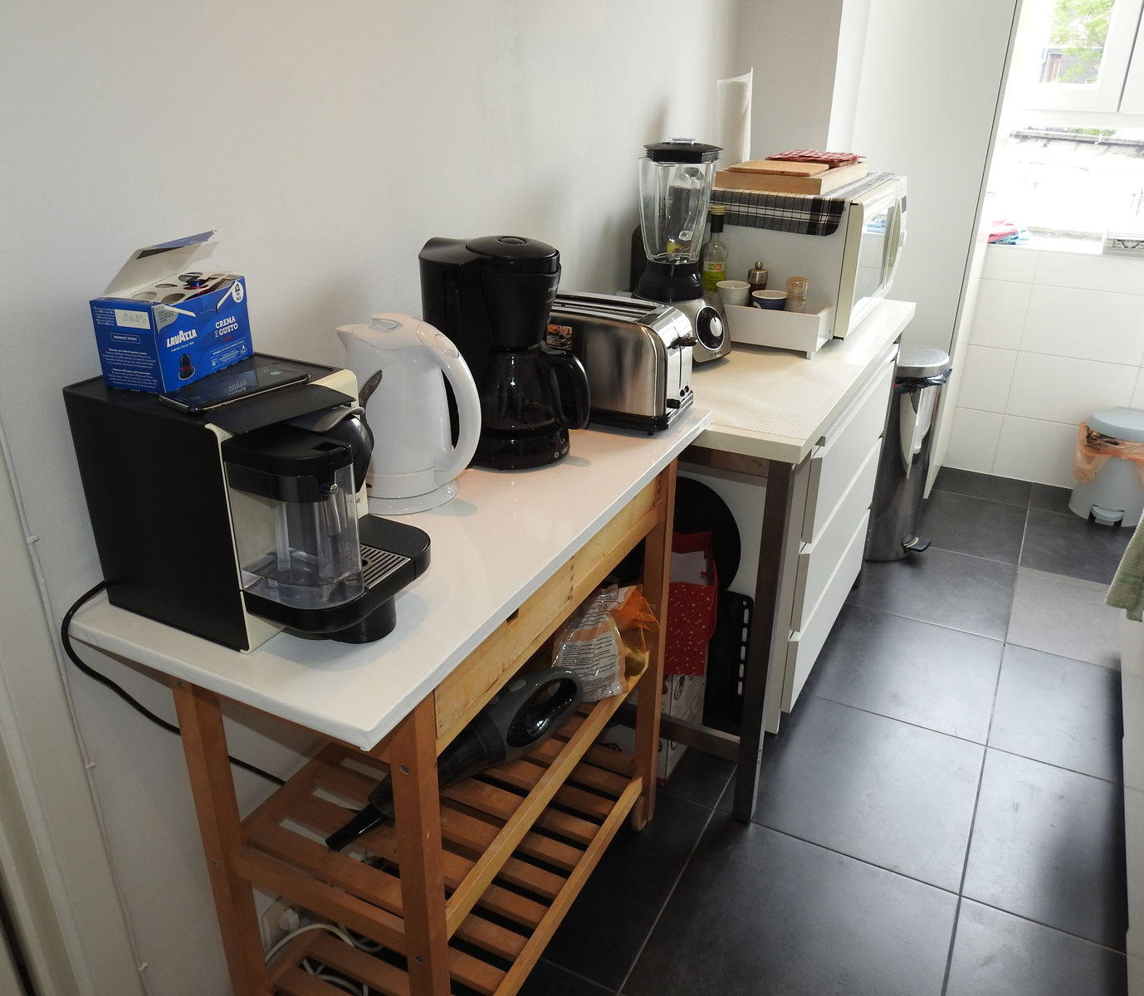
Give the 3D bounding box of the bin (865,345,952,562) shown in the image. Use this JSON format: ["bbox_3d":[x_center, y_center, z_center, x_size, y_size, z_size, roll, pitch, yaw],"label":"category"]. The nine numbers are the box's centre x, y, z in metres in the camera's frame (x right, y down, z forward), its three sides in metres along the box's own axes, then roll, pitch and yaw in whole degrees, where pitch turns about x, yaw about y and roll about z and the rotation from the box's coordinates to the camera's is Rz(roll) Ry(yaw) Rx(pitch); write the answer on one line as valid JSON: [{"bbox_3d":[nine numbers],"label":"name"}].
[{"bbox_3d":[1.038,-0.148,3.007,0.330,0.672,0.295,16,29,30],"label":"bin"}]

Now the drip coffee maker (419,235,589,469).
[{"bbox_3d":[-0.107,-0.235,1.442,0.295,0.340,0.185,11,27,22],"label":"drip coffee maker"}]

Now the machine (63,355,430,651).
[{"bbox_3d":[-0.338,0.003,1.019,0.342,0.258,0.200,12,27,25],"label":"machine"}]

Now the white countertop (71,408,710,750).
[{"bbox_3d":[-0.153,0.002,1.356,0.425,0.023,1.000,12,27,24],"label":"white countertop"}]

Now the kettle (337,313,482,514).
[{"bbox_3d":[-0.229,-0.125,1.296,0.240,0.263,0.165,12,28,25],"label":"kettle"}]

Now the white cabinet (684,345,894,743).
[{"bbox_3d":[0.500,0.029,2.492,0.480,0.780,0.800,12,28,25],"label":"white cabinet"}]

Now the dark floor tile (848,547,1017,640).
[{"bbox_3d":[1.117,0.266,2.903,0.500,0.010,0.500,12,28,25],"label":"dark floor tile"}]

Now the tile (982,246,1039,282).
[{"bbox_3d":[1.612,-0.854,3.386,0.173,0.116,0.010,14,28,28],"label":"tile"}]

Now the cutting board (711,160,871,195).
[{"bbox_3d":[0.576,-0.854,2.433,0.277,0.038,0.480,12,28,25],"label":"cutting board"}]

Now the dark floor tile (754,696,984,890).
[{"bbox_3d":[0.652,0.642,2.107,0.502,0.010,0.502,12,28,25],"label":"dark floor tile"}]

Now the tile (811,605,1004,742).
[{"bbox_3d":[0.884,0.452,2.501,0.500,0.010,0.500,12,28,25],"label":"tile"}]

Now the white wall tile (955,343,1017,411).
[{"bbox_3d":[1.609,-0.460,3.570,0.180,0.251,0.010,14,28,28],"label":"white wall tile"}]

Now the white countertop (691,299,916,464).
[{"bbox_3d":[0.410,-0.356,2.203,0.600,0.034,1.210,12,28,25],"label":"white countertop"}]

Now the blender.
[{"bbox_3d":[0.255,-0.550,2.042,0.205,0.452,0.205,21,32,39],"label":"blender"}]

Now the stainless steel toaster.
[{"bbox_3d":[0.029,-0.257,1.671,0.405,0.188,0.168,12,28,25],"label":"stainless steel toaster"}]

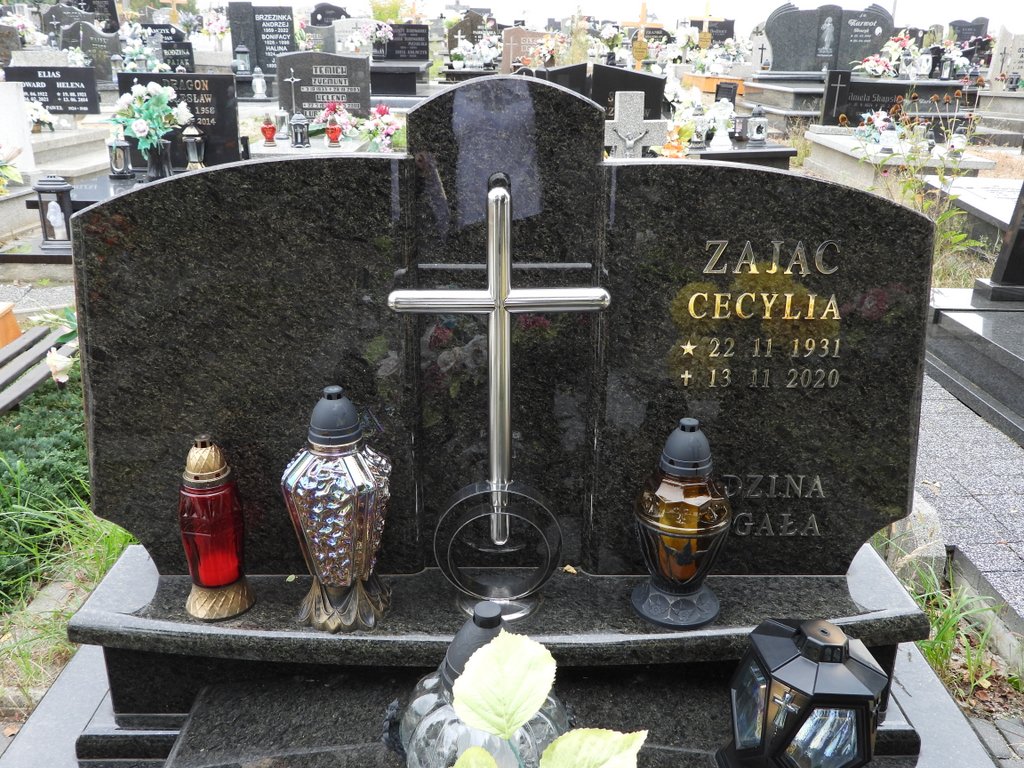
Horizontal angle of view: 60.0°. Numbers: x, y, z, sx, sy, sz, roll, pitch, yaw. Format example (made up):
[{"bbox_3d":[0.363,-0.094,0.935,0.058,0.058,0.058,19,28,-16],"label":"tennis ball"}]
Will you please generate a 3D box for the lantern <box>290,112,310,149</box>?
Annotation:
[{"bbox_3d":[-1.621,-1.942,6.800,0.135,0.265,0.135,0,19,0],"label":"lantern"}]

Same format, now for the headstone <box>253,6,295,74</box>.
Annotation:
[{"bbox_3d":[-2.473,-3.599,9.300,0.450,0.680,0.100,0,20,-1],"label":"headstone"}]

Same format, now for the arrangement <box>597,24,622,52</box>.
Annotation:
[{"bbox_3d":[1.413,-5.090,13.000,0.350,0.380,0.330,0,19,0],"label":"arrangement"}]

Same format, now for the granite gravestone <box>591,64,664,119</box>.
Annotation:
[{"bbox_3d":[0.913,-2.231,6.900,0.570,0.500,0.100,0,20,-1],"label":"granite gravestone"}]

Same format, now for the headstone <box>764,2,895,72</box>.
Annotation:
[{"bbox_3d":[3.459,-3.782,9.700,1.320,0.710,0.110,2,19,5],"label":"headstone"}]

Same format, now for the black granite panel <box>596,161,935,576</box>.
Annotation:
[{"bbox_3d":[0.422,-0.020,1.554,0.556,0.715,0.085,0,10,-1],"label":"black granite panel"}]

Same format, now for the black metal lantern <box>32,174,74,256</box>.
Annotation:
[{"bbox_3d":[-2.141,-0.807,4.200,0.210,0.350,0.210,0,21,0],"label":"black metal lantern"}]

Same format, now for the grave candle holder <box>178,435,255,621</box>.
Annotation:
[{"bbox_3d":[-0.512,0.236,1.507,0.120,0.320,0.120,0,19,0],"label":"grave candle holder"}]

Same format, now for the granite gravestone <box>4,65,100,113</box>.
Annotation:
[{"bbox_3d":[-4.288,-2.749,8.300,0.830,0.400,0.090,0,19,0],"label":"granite gravestone"}]

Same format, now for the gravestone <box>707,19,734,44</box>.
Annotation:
[{"bbox_3d":[3.179,-5.529,14.000,0.670,0.520,0.100,0,21,0],"label":"gravestone"}]

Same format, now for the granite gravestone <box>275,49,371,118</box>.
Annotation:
[{"bbox_3d":[-1.593,-2.506,7.500,0.780,0.580,0.090,0,21,0],"label":"granite gravestone"}]

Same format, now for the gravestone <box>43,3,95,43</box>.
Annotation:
[{"bbox_3d":[-5.628,-4.533,11.300,0.660,0.610,0.100,0,20,-1],"label":"gravestone"}]

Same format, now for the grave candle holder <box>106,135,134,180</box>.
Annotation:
[{"bbox_3d":[-2.426,-1.397,5.500,0.150,0.250,0.150,0,21,0],"label":"grave candle holder"}]

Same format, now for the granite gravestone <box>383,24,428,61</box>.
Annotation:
[{"bbox_3d":[-1.332,-4.233,11.000,0.600,0.430,0.090,0,21,0],"label":"granite gravestone"}]

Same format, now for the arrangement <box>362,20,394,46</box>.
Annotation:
[{"bbox_3d":[-1.474,-3.870,9.800,0.340,0.280,0.290,0,20,-1],"label":"arrangement"}]

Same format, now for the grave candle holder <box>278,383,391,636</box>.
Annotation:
[{"bbox_3d":[-0.286,0.199,1.478,0.160,0.410,0.160,5,20,14],"label":"grave candle holder"}]

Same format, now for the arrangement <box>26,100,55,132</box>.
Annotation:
[{"bbox_3d":[-3.719,-2.110,7.000,0.230,0.260,0.210,0,21,0],"label":"arrangement"}]

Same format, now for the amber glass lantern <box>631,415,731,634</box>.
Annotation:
[{"bbox_3d":[0.268,0.206,1.394,0.150,0.322,0.150,0,21,0],"label":"amber glass lantern"}]

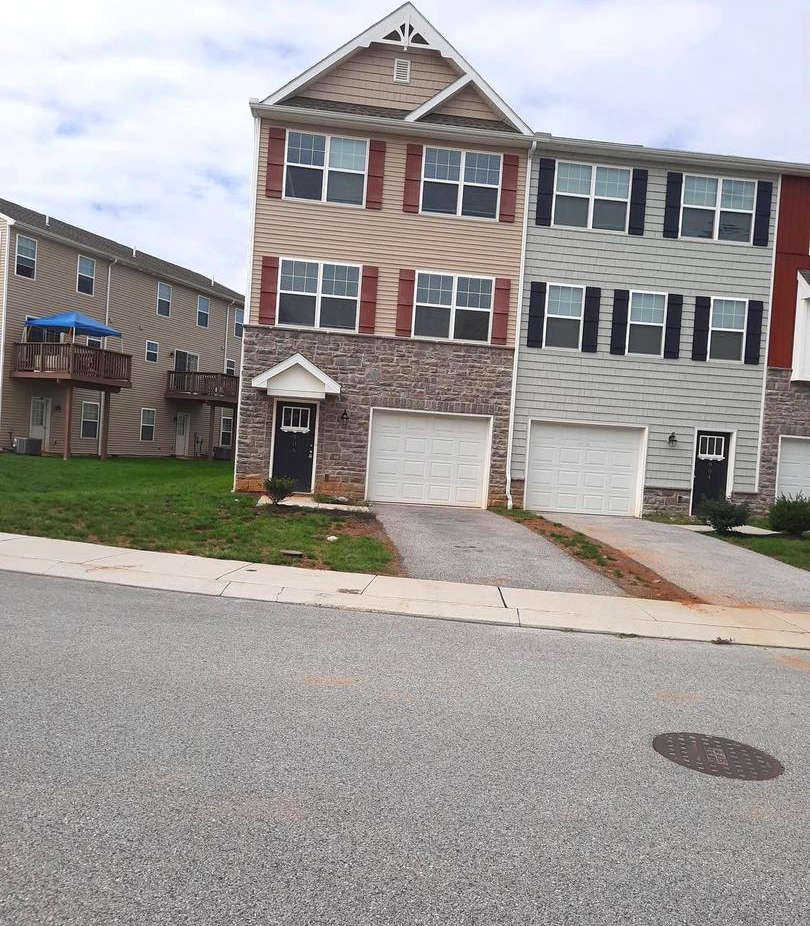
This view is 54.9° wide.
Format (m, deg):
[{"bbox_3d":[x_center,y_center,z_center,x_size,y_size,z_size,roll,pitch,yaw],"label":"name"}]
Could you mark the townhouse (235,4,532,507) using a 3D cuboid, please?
[{"bbox_3d":[-0.894,-4.794,22.833,6.250,11.150,11.000,4,1,-6],"label":"townhouse"}]

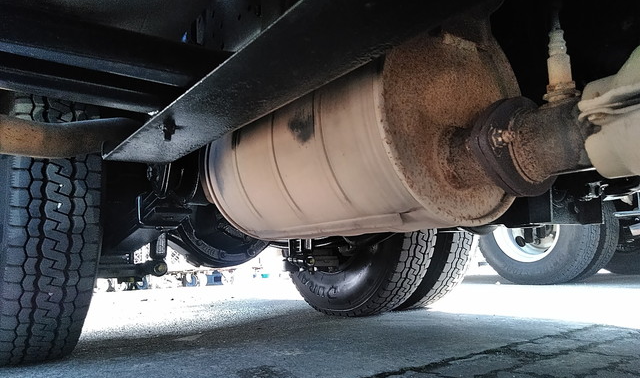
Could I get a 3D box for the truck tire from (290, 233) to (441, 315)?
[{"bbox_3d":[0.114,0.107,2.000,0.213,0.785,0.785,4,-8,-37],"label":"truck tire"}]

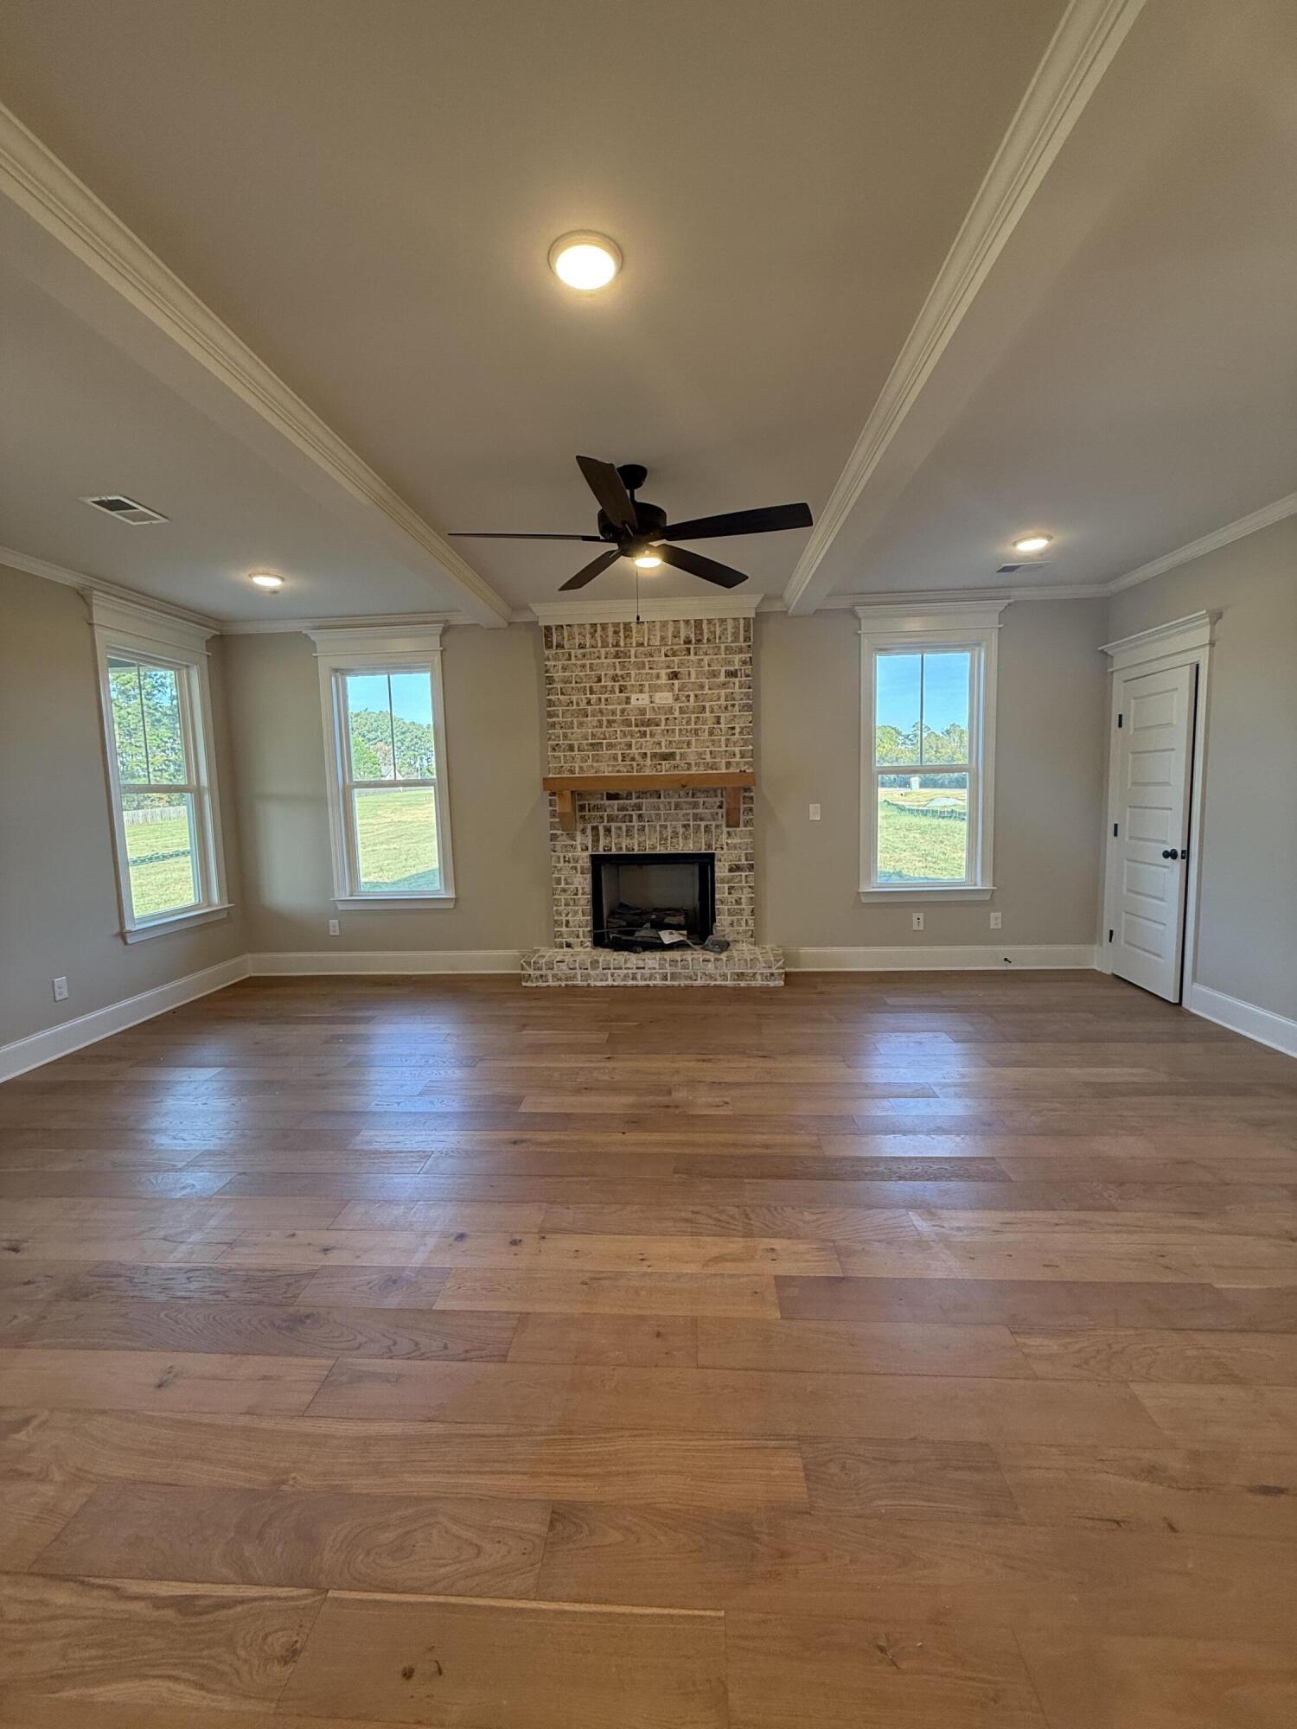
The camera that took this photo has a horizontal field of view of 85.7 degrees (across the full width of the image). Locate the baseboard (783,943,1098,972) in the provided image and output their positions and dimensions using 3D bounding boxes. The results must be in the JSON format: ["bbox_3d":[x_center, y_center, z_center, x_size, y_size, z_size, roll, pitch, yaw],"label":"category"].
[{"bbox_3d":[2.153,0.702,5.250,2.329,0.177,0.020,-1,6,4],"label":"baseboard"}]

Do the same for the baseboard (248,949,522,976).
[{"bbox_3d":[-2.034,0.785,5.489,2.308,0.177,0.022,-1,6,4],"label":"baseboard"}]

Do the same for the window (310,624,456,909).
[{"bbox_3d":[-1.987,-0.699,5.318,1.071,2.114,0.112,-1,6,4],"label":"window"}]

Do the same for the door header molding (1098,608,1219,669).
[{"bbox_3d":[3.163,-1.361,4.390,0.083,0.190,1.034,-1,6,4],"label":"door header molding"}]

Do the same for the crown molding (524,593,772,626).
[{"bbox_3d":[-0.015,-1.810,5.025,1.664,0.134,0.159,-1,6,4],"label":"crown molding"}]

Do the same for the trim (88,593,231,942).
[{"bbox_3d":[-3.262,-0.609,4.779,0.120,2.127,1.030,-1,6,4],"label":"trim"}]

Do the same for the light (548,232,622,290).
[{"bbox_3d":[-0.156,-1.513,1.769,0.190,0.027,0.190,-1,6,4],"label":"light"}]

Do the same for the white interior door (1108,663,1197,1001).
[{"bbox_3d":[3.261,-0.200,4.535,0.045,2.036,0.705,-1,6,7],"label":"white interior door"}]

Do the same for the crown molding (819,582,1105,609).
[{"bbox_3d":[2.220,-1.890,4.942,2.055,0.083,0.060,-1,6,4],"label":"crown molding"}]

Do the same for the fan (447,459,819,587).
[{"bbox_3d":[-0.074,-1.476,2.985,1.500,0.398,1.480,-1,6,4],"label":"fan"}]

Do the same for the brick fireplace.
[{"bbox_3d":[0.010,-0.464,5.053,1.874,2.644,0.395,-1,6,4],"label":"brick fireplace"}]

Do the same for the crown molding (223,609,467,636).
[{"bbox_3d":[-2.244,-1.803,5.236,2.058,0.083,0.060,-1,6,4],"label":"crown molding"}]

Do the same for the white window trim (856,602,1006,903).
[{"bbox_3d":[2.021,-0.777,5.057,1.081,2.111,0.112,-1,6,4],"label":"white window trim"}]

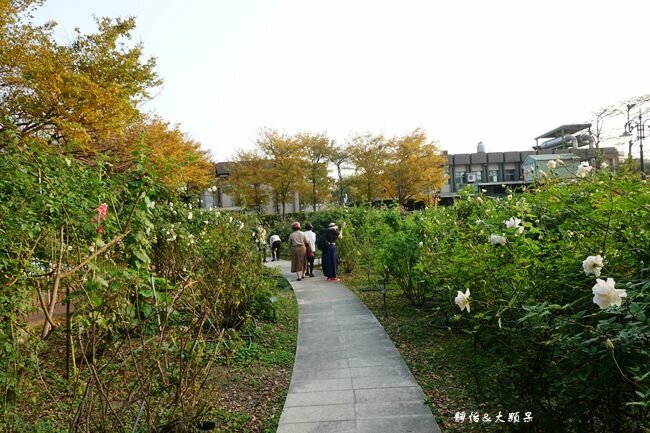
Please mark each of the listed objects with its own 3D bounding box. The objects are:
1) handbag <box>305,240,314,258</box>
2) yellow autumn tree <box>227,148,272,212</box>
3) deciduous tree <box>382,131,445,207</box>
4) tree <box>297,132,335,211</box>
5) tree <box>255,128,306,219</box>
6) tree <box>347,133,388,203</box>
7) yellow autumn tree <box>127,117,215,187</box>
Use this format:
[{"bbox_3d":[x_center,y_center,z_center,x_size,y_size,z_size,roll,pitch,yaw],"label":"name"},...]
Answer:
[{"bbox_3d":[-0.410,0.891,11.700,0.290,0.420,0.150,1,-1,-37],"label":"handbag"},{"bbox_3d":[-4.880,-1.234,28.000,3.000,6.320,3.000,0,-1,0],"label":"yellow autumn tree"},{"bbox_3d":[5.992,-1.975,29.000,4.300,7.830,4.300,0,-1,0],"label":"deciduous tree"},{"bbox_3d":[-0.636,-1.841,29.000,2.800,7.560,2.800,0,-1,0],"label":"tree"},{"bbox_3d":[-2.825,-1.833,27.500,3.100,7.510,3.100,0,-1,0],"label":"tree"},{"bbox_3d":[2.943,-1.931,30.000,3.000,7.770,3.000,0,-1,0],"label":"tree"},{"bbox_3d":[-7.318,-1.400,20.000,4.300,6.430,4.300,0,-1,0],"label":"yellow autumn tree"}]

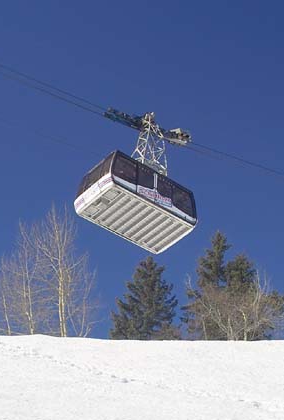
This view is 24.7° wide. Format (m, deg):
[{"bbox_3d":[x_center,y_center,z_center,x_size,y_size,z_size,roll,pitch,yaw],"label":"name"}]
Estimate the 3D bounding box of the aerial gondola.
[{"bbox_3d":[0.177,-2.768,39.838,6.700,9.200,3.500,28,-45,-29],"label":"aerial gondola"}]

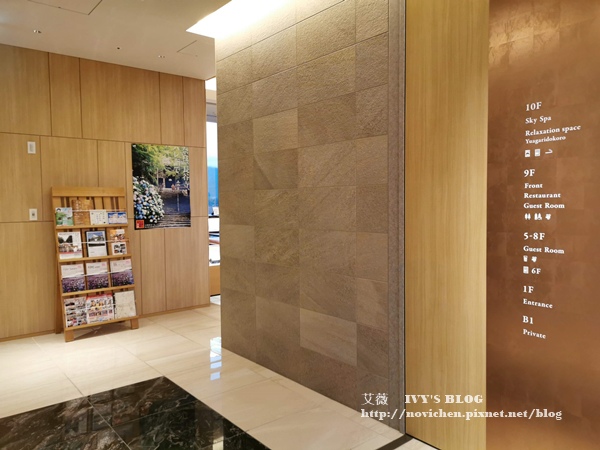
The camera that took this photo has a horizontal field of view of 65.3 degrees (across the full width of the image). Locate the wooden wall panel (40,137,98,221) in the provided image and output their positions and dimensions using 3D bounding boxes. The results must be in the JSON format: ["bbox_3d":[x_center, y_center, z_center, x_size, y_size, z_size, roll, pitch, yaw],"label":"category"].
[{"bbox_3d":[-2.534,-0.500,5.170,0.584,0.905,0.040,-3,4,-39],"label":"wooden wall panel"}]

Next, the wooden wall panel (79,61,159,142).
[{"bbox_3d":[-2.084,-1.417,5.505,0.922,0.882,0.040,-3,4,-39],"label":"wooden wall panel"}]

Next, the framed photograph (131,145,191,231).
[{"bbox_3d":[-1.700,-0.466,5.819,0.731,1.027,0.025,-3,4,-39],"label":"framed photograph"}]

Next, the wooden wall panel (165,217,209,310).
[{"bbox_3d":[-1.463,0.487,6.097,0.610,1.166,0.040,-3,4,-39],"label":"wooden wall panel"}]

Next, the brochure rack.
[{"bbox_3d":[-2.214,0.375,5.076,0.765,1.573,0.445,-3,4,-39],"label":"brochure rack"}]

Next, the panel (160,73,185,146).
[{"bbox_3d":[-1.610,-1.442,5.897,0.310,0.882,0.040,-3,4,-39],"label":"panel"}]

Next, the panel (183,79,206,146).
[{"bbox_3d":[-1.371,-1.454,6.094,0.310,0.882,0.040,-3,4,-39],"label":"panel"}]

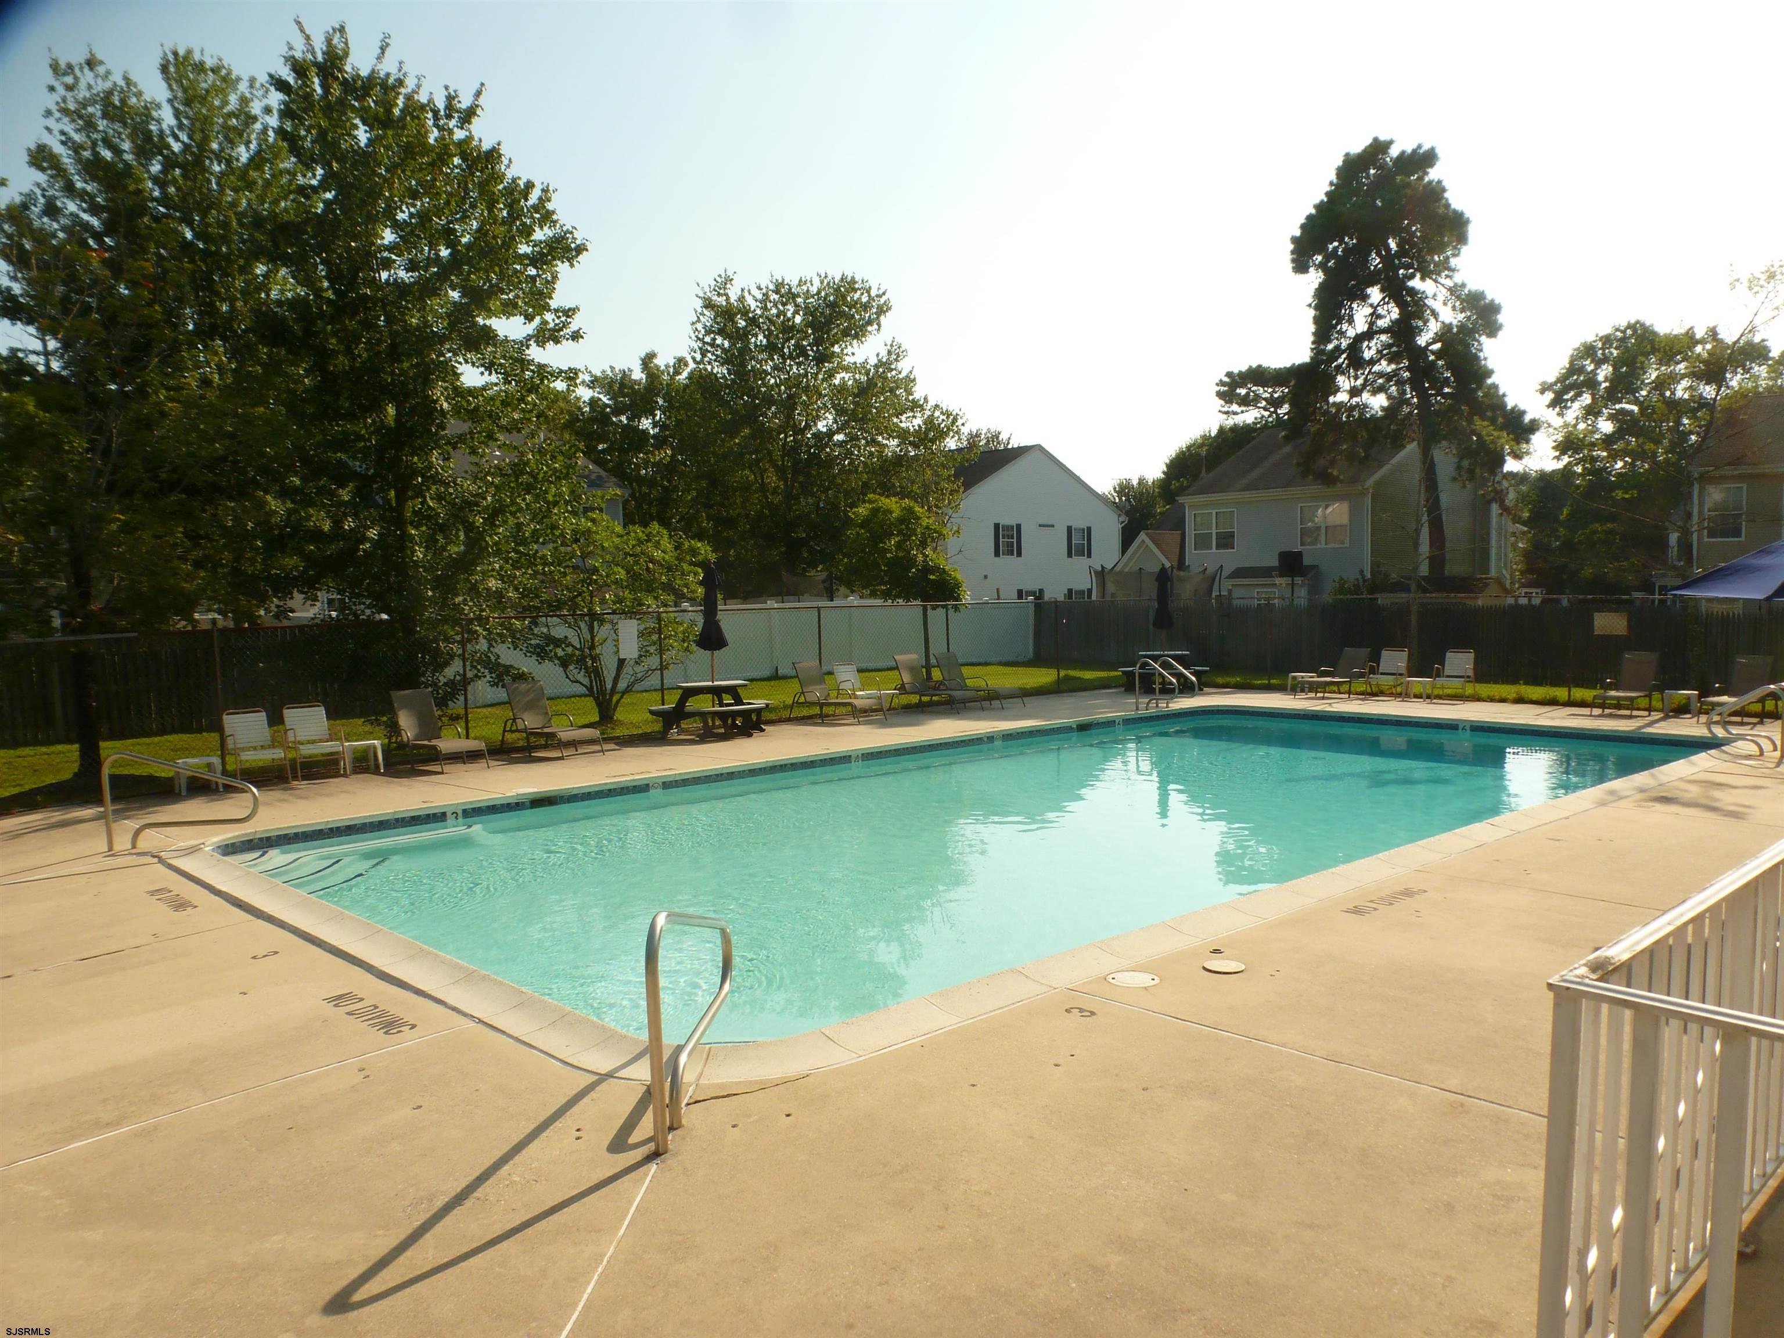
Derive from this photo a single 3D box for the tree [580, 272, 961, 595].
[{"bbox_3d":[-4.311,-7.035,43.722,13.000,13.784,10.500,-1,3,0],"label":"tree"}]

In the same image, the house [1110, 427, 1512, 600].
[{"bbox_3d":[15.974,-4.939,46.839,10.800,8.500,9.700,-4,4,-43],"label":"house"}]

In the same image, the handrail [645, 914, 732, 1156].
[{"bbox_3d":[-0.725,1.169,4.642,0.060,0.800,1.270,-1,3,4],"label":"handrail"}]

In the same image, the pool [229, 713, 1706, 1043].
[{"bbox_3d":[2.240,1.706,12.711,15.200,1.200,7.650,-4,4,-43],"label":"pool"}]

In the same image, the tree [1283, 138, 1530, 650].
[{"bbox_3d":[14.001,-7.211,33.721,6.900,14.307,6.300,-1,3,0],"label":"tree"}]

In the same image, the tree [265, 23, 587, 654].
[{"bbox_3d":[-8.023,-5.018,21.287,5.700,11.937,5.500,-1,3,0],"label":"tree"}]

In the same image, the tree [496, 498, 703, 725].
[{"bbox_3d":[-4.926,-1.046,20.970,3.700,3.907,3.400,-1,3,0],"label":"tree"}]

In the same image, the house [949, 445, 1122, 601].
[{"bbox_3d":[2.799,-5.077,54.620,11.100,8.600,9.500,-4,4,-43],"label":"house"}]

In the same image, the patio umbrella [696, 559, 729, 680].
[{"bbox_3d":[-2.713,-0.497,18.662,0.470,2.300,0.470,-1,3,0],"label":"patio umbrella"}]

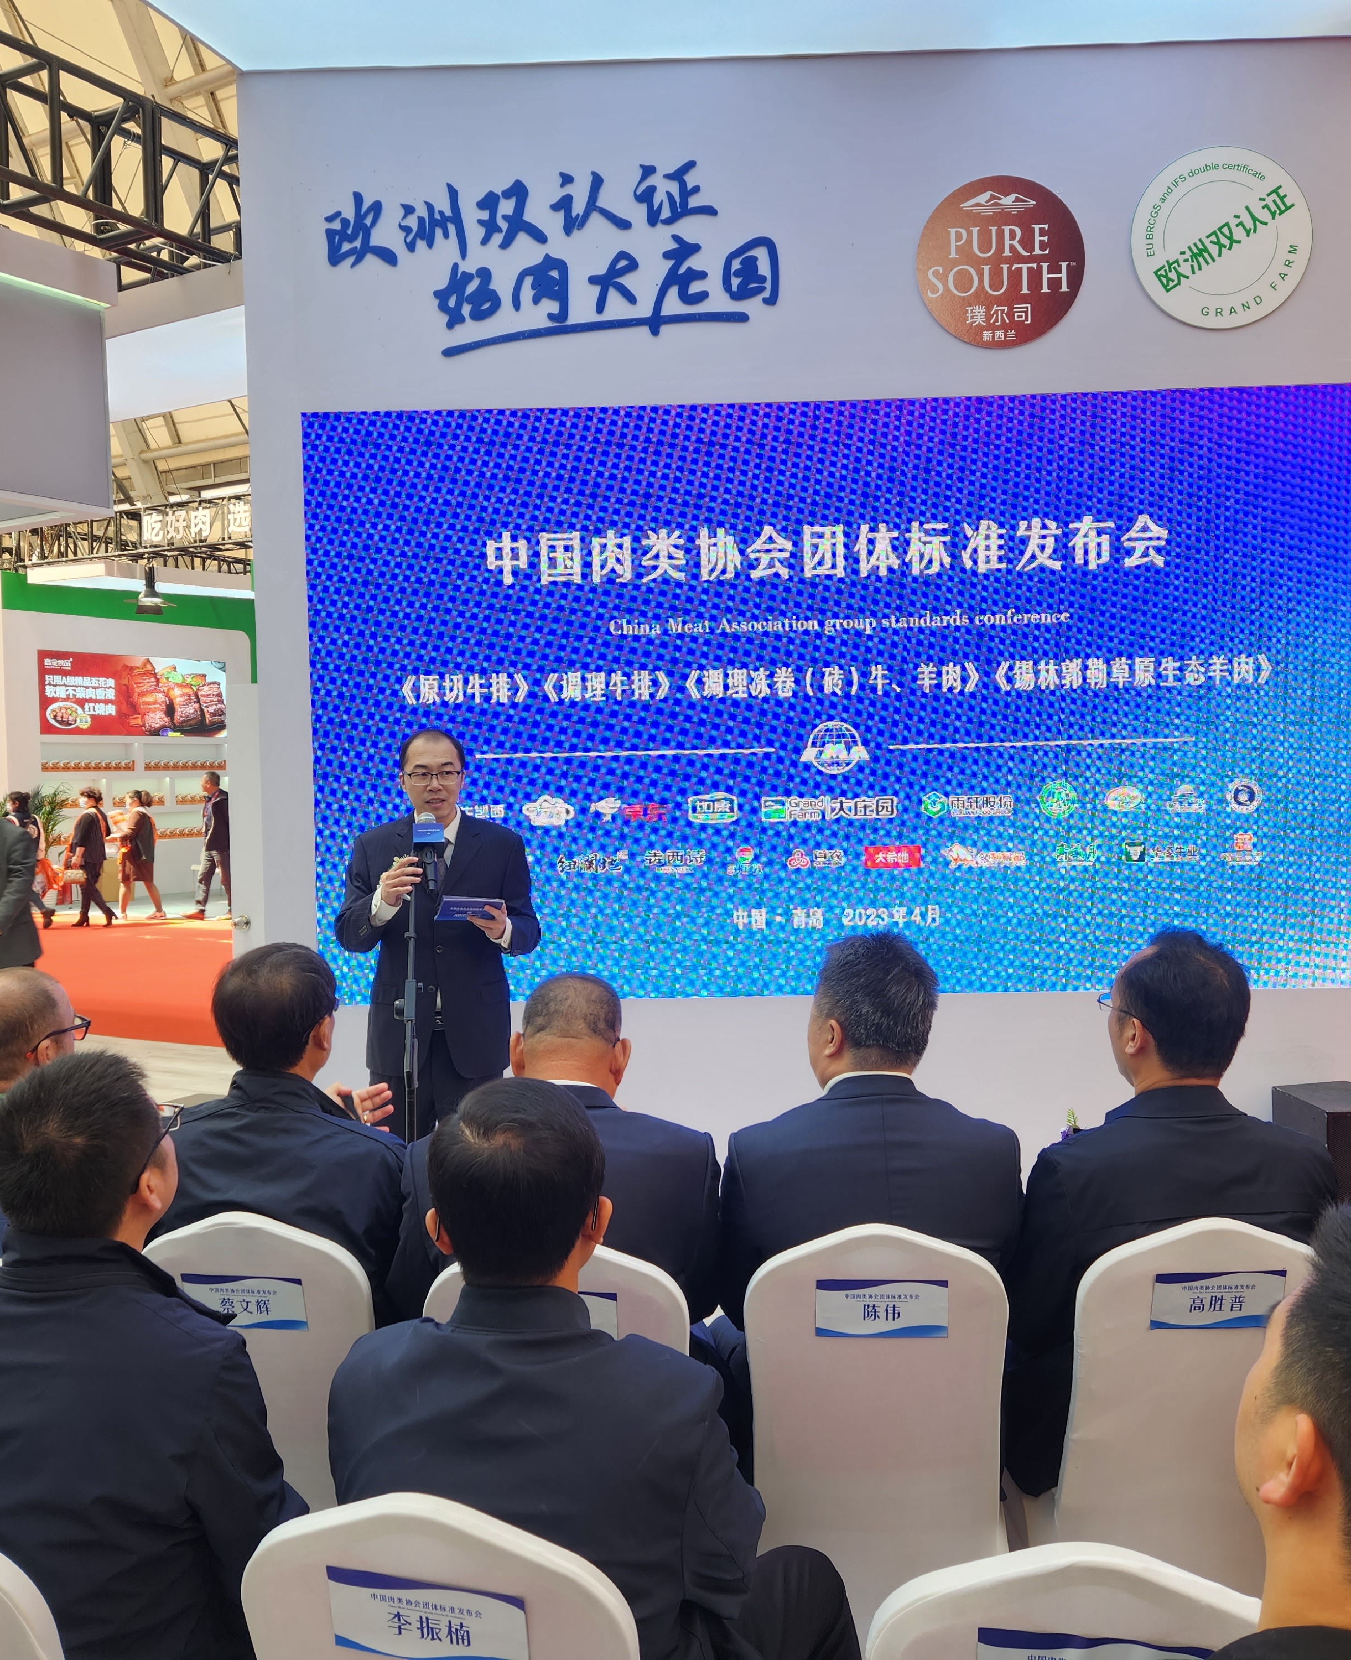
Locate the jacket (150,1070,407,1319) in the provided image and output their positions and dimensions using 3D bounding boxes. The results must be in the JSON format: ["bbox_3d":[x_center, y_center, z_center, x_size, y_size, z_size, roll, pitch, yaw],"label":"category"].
[{"bbox_3d":[-0.681,0.748,2.584,0.530,0.660,0.410,-1,2,14],"label":"jacket"}]

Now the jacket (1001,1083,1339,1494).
[{"bbox_3d":[0.815,0.752,2.487,0.540,0.660,0.420,-1,3,-6],"label":"jacket"}]

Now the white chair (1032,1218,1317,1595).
[{"bbox_3d":[0.843,1.044,2.596,0.430,0.920,0.560,-1,2,-4],"label":"white chair"}]

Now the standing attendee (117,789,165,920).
[{"bbox_3d":[-6.296,0.275,17.375,0.520,1.530,0.450,-1,3,2],"label":"standing attendee"}]

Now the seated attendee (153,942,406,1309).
[{"bbox_3d":[-0.613,0.844,2.851,0.540,1.320,0.800,-1,3,12],"label":"seated attendee"}]

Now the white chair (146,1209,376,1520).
[{"bbox_3d":[-0.644,1.060,2.690,0.430,0.905,0.560,-1,3,6],"label":"white chair"}]

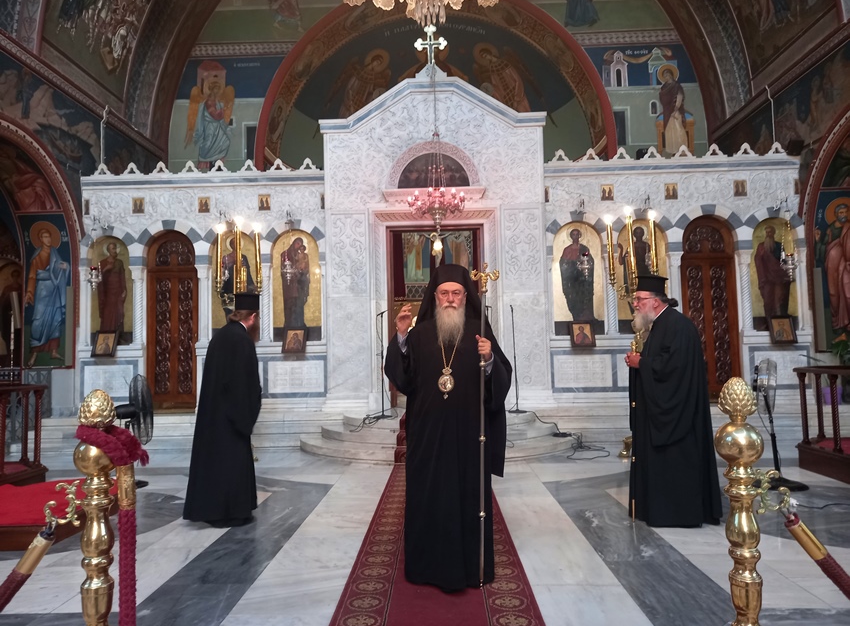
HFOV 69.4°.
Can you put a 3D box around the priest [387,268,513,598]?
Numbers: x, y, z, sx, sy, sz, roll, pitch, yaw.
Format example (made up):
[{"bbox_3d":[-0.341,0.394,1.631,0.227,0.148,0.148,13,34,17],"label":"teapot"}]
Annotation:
[{"bbox_3d":[0.116,0.609,3.567,0.690,1.800,0.500,-1,-4,1],"label":"priest"}]

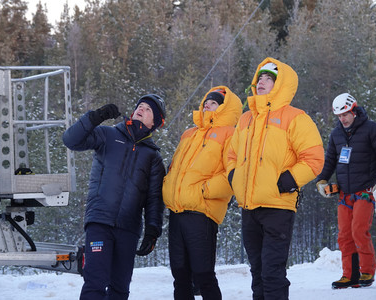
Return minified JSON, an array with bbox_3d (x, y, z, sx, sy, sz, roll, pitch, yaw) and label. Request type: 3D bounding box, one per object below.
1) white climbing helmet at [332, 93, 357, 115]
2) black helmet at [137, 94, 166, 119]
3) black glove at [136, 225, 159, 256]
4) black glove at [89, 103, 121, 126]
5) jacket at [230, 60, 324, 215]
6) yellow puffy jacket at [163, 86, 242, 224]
[{"bbox_3d":[1.484,-0.438,13.600,0.220,0.170,0.280,0,20,43],"label":"white climbing helmet"},{"bbox_3d":[-0.229,-0.282,9.550,0.215,0.165,0.260,14,-22,40],"label":"black helmet"},{"bbox_3d":[-0.264,0.601,9.500,0.115,0.230,0.120,23,-3,24],"label":"black glove"},{"bbox_3d":[-0.536,-0.235,9.400,0.220,0.120,0.120,-20,0,11],"label":"black glove"},{"bbox_3d":[0.591,-0.098,9.700,0.630,1.020,0.430,1,-4,34],"label":"jacket"},{"bbox_3d":[0.100,0.031,9.900,0.560,0.920,0.430,0,-10,43],"label":"yellow puffy jacket"}]

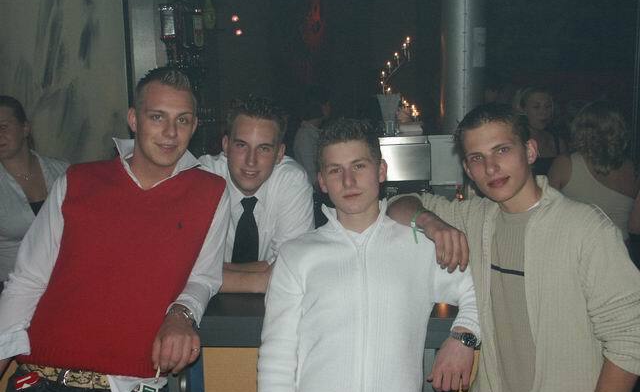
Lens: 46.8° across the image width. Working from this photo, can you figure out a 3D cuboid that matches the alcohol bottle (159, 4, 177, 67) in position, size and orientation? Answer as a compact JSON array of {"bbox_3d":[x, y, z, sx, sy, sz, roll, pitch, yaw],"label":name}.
[{"bbox_3d":[-0.795,-0.852,3.900,0.082,0.310,0.082,-3,8,-17],"label":"alcohol bottle"}]

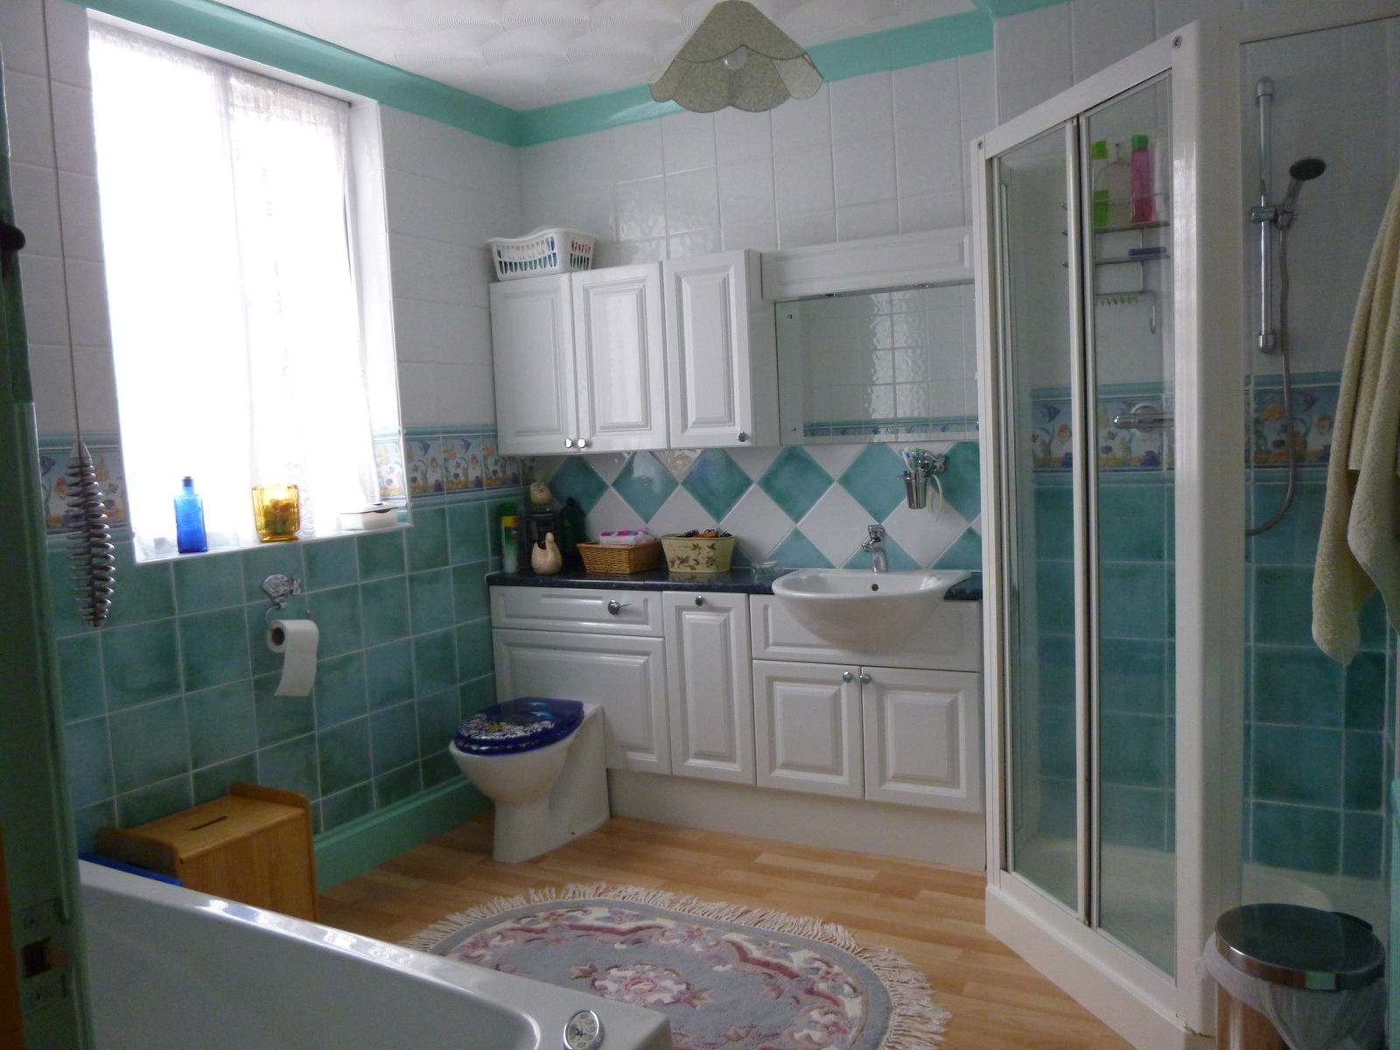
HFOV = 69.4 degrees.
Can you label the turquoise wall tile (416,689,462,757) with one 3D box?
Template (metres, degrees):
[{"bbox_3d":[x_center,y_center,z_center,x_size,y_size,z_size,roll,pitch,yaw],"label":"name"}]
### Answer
[{"bbox_3d":[-0.891,0.668,3.448,0.010,0.200,0.200,0,5,28],"label":"turquoise wall tile"}]

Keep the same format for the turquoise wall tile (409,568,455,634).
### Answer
[{"bbox_3d":[-0.908,0.259,3.417,0.010,0.200,0.200,0,5,28],"label":"turquoise wall tile"}]

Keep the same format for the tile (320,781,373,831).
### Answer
[{"bbox_3d":[-1.044,0.833,3.005,0.010,0.101,0.196,0,5,28],"label":"tile"}]

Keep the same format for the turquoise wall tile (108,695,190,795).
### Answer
[{"bbox_3d":[-1.378,0.553,2.528,0.010,0.200,0.200,0,5,28],"label":"turquoise wall tile"}]

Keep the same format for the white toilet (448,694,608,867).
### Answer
[{"bbox_3d":[-0.535,0.802,3.208,0.375,0.436,0.569,0,5,29],"label":"white toilet"}]

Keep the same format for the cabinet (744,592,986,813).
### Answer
[{"bbox_3d":[0.540,0.502,3.107,0.700,0.600,0.285,0,5,28],"label":"cabinet"}]

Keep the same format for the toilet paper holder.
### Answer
[{"bbox_3d":[-1.140,0.211,2.789,0.077,0.149,0.154,0,5,28],"label":"toilet paper holder"}]

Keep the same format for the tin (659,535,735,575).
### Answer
[{"bbox_3d":[-0.004,0.098,3.454,0.265,0.118,0.140,0,5,26],"label":"tin"}]

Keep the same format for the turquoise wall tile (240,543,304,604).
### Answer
[{"bbox_3d":[-1.170,0.132,2.783,0.010,0.140,0.197,0,5,29],"label":"turquoise wall tile"}]

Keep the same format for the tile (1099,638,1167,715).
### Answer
[{"bbox_3d":[1.148,0.404,2.720,0.196,0.198,0.010,0,5,28],"label":"tile"}]

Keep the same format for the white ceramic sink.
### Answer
[{"bbox_3d":[0.452,0.253,2.907,0.545,0.198,0.469,0,5,28],"label":"white ceramic sink"}]

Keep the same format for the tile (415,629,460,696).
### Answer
[{"bbox_3d":[-0.880,0.455,3.358,0.010,0.198,0.198,0,5,28],"label":"tile"}]

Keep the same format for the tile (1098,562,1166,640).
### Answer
[{"bbox_3d":[1.121,0.198,2.662,0.193,0.198,0.010,0,5,28],"label":"tile"}]

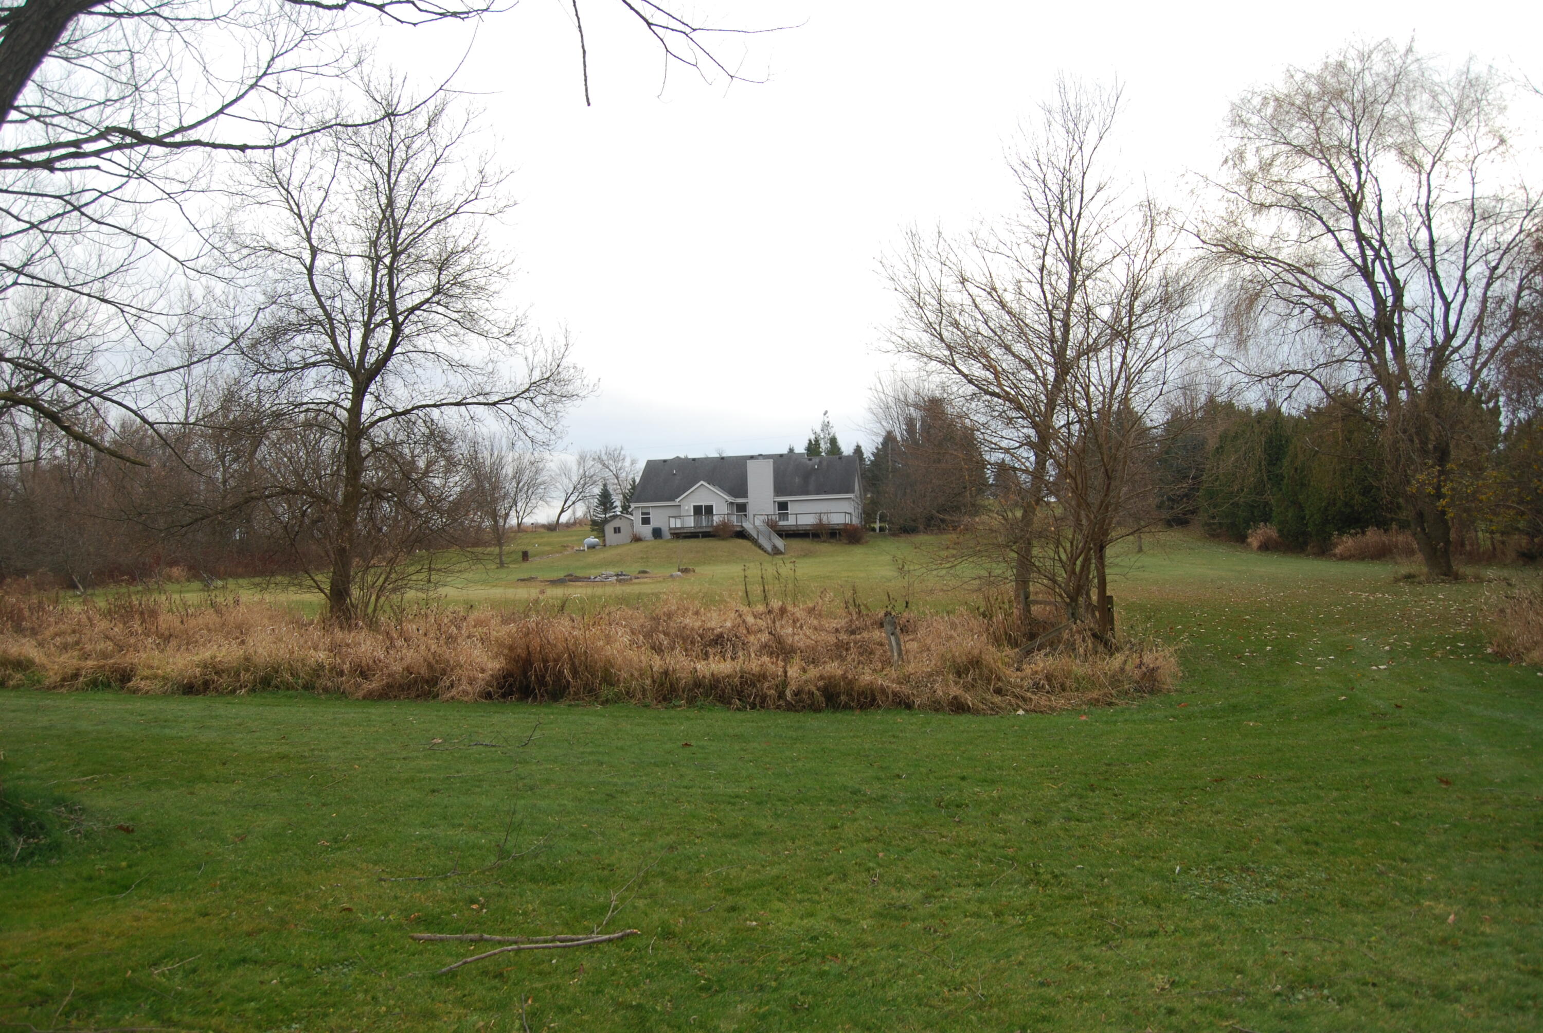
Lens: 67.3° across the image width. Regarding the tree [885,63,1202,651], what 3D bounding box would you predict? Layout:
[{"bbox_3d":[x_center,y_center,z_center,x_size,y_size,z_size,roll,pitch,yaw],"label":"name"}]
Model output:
[{"bbox_3d":[4.604,-2.677,19.800,5.300,9.600,5.000,-1,-2,0],"label":"tree"}]

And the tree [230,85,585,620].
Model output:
[{"bbox_3d":[-7.843,-3.406,25.000,7.700,11.800,7.200,-1,-2,0],"label":"tree"}]

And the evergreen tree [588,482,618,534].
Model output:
[{"bbox_3d":[-16.111,-0.693,111.000,2.900,5.200,2.900,-1,-2,0],"label":"evergreen tree"}]

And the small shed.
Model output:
[{"bbox_3d":[-13.241,1.208,101.000,2.600,2.900,2.900,-2,-2,9],"label":"small shed"}]

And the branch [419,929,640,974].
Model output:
[{"bbox_3d":[-0.997,1.795,4.780,0.930,0.090,0.420,-1,-2,-6],"label":"branch"}]

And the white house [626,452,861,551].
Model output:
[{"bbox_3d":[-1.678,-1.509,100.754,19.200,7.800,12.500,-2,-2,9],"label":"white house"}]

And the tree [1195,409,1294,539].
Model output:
[{"bbox_3d":[28.660,-2.548,70.000,5.800,8.100,5.400,-1,-2,0],"label":"tree"}]

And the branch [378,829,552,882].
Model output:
[{"bbox_3d":[-1.635,1.825,6.200,1.000,0.170,0.450,0,-2,-23],"label":"branch"}]

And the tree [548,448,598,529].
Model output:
[{"bbox_3d":[-21.908,-2.929,128.000,5.600,9.100,5.400,-1,-2,0],"label":"tree"}]

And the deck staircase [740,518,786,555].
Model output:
[{"bbox_3d":[-0.718,1.579,92.000,1.350,3.100,3.500,0,-3,-38],"label":"deck staircase"}]

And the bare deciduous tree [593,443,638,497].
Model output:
[{"bbox_3d":[-17.381,-3.380,130.000,5.300,9.600,5.200,-1,-2,0],"label":"bare deciduous tree"}]

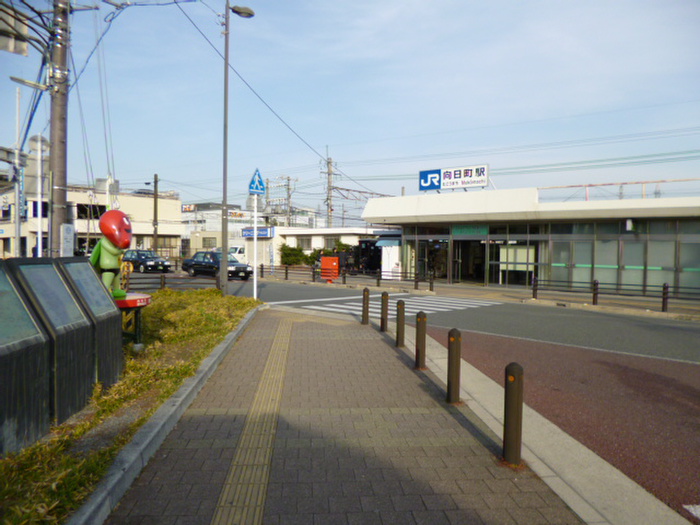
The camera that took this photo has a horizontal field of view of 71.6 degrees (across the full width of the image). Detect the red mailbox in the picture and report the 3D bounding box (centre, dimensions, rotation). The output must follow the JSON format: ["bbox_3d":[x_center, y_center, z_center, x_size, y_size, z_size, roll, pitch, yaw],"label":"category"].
[{"bbox_3d":[-0.935,0.373,23.500,0.800,1.260,0.500,1,2,10],"label":"red mailbox"}]

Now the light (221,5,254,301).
[{"bbox_3d":[-3.310,-3.260,14.420,1.000,9.000,0.320,0,2,-38],"label":"light"}]

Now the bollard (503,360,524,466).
[{"bbox_3d":[1.290,1.175,3.820,0.140,0.780,0.140,1,1,0],"label":"bollard"}]

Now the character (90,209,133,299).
[{"bbox_3d":[-3.506,-0.125,7.150,0.560,1.310,0.550,1,2,-7],"label":"character"}]

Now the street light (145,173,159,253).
[{"bbox_3d":[-13.870,-2.870,33.800,0.320,6.700,1.000,2,2,43],"label":"street light"}]

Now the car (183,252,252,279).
[{"bbox_3d":[-7.200,0.140,26.100,4.650,1.480,1.700,2,2,41],"label":"car"}]

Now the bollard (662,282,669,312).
[{"bbox_3d":[8.840,0.990,13.620,0.140,0.790,0.140,1,1,0],"label":"bollard"}]

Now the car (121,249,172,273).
[{"bbox_3d":[-14.100,-0.090,33.300,4.690,1.500,1.700,3,2,42],"label":"car"}]

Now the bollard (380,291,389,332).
[{"bbox_3d":[0.705,0.997,9.848,0.135,0.800,0.135,1,2,-5],"label":"bollard"}]

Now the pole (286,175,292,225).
[{"bbox_3d":[-7.100,-5.050,56.900,0.420,10.000,0.420,1,1,0],"label":"pole"}]

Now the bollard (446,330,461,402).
[{"bbox_3d":[1.158,1.146,5.371,0.135,0.800,0.135,1,2,-5],"label":"bollard"}]

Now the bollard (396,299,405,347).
[{"bbox_3d":[0.876,1.048,8.346,0.135,0.800,0.135,1,2,-5],"label":"bollard"}]

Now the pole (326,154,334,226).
[{"bbox_3d":[-1.886,-4.787,46.000,0.400,10.100,0.400,2,2,38],"label":"pole"}]

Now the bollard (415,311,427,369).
[{"bbox_3d":[1.007,1.096,6.849,0.135,0.800,0.135,1,2,-5],"label":"bollard"}]

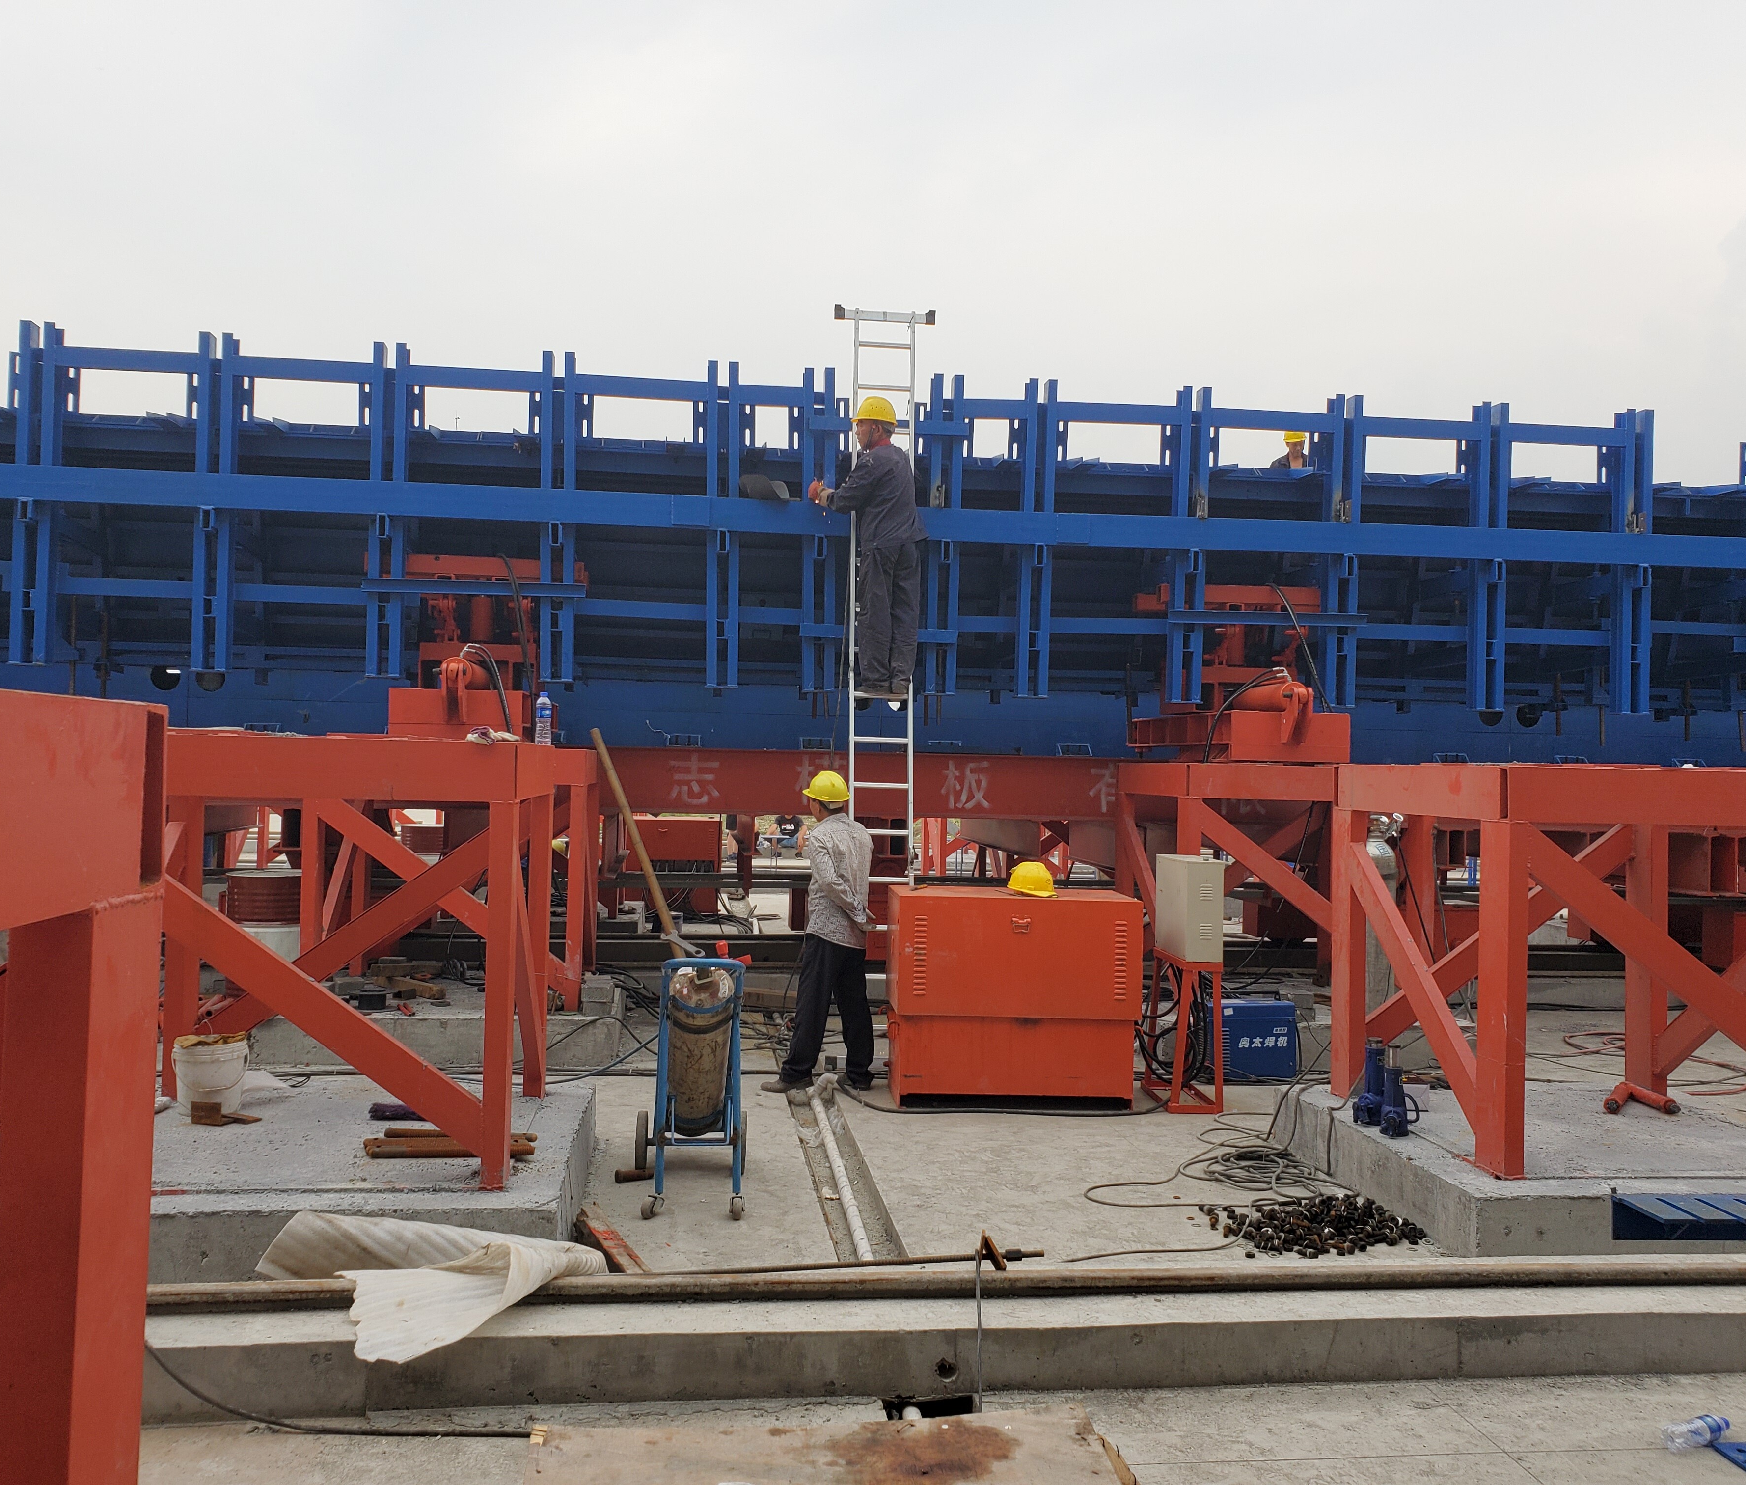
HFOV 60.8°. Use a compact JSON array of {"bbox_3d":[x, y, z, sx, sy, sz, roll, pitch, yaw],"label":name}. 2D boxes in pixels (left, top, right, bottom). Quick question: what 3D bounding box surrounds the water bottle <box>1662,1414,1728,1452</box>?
[{"bbox_3d":[2.108,1.761,3.792,0.220,0.070,0.070,2,-1,-29],"label":"water bottle"}]

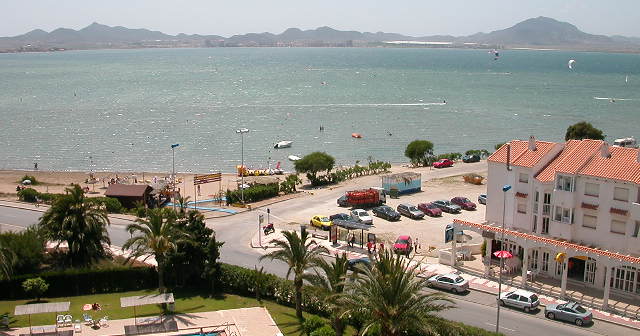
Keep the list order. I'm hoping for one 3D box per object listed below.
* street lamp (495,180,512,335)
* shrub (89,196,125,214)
[{"bbox_3d":[14.275,7.810,53.489,0.400,12.913,1.200,8,13,37],"label":"street lamp"},{"bbox_3d":[-32.204,5.576,102.125,5.000,2.200,2.400,5,11,27],"label":"shrub"}]

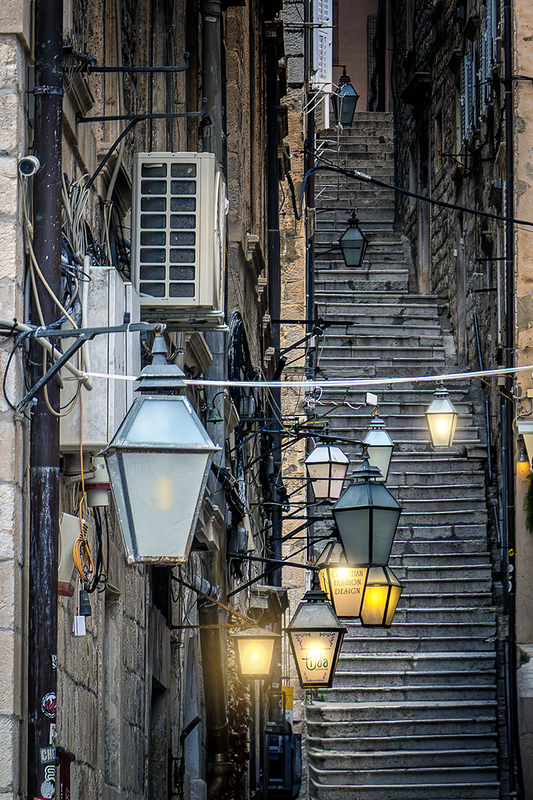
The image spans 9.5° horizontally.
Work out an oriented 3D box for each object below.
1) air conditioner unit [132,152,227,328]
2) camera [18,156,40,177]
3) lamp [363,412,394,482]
[{"bbox_3d":[-0.321,-0.596,12.398,0.320,0.580,0.800,0,-5,2],"label":"air conditioner unit"},{"bbox_3d":[-0.750,-0.743,10.200,0.062,0.062,0.140,0,10,3],"label":"camera"},{"bbox_3d":[1.484,0.614,42.500,0.420,0.960,0.420,0,-6,2],"label":"lamp"}]

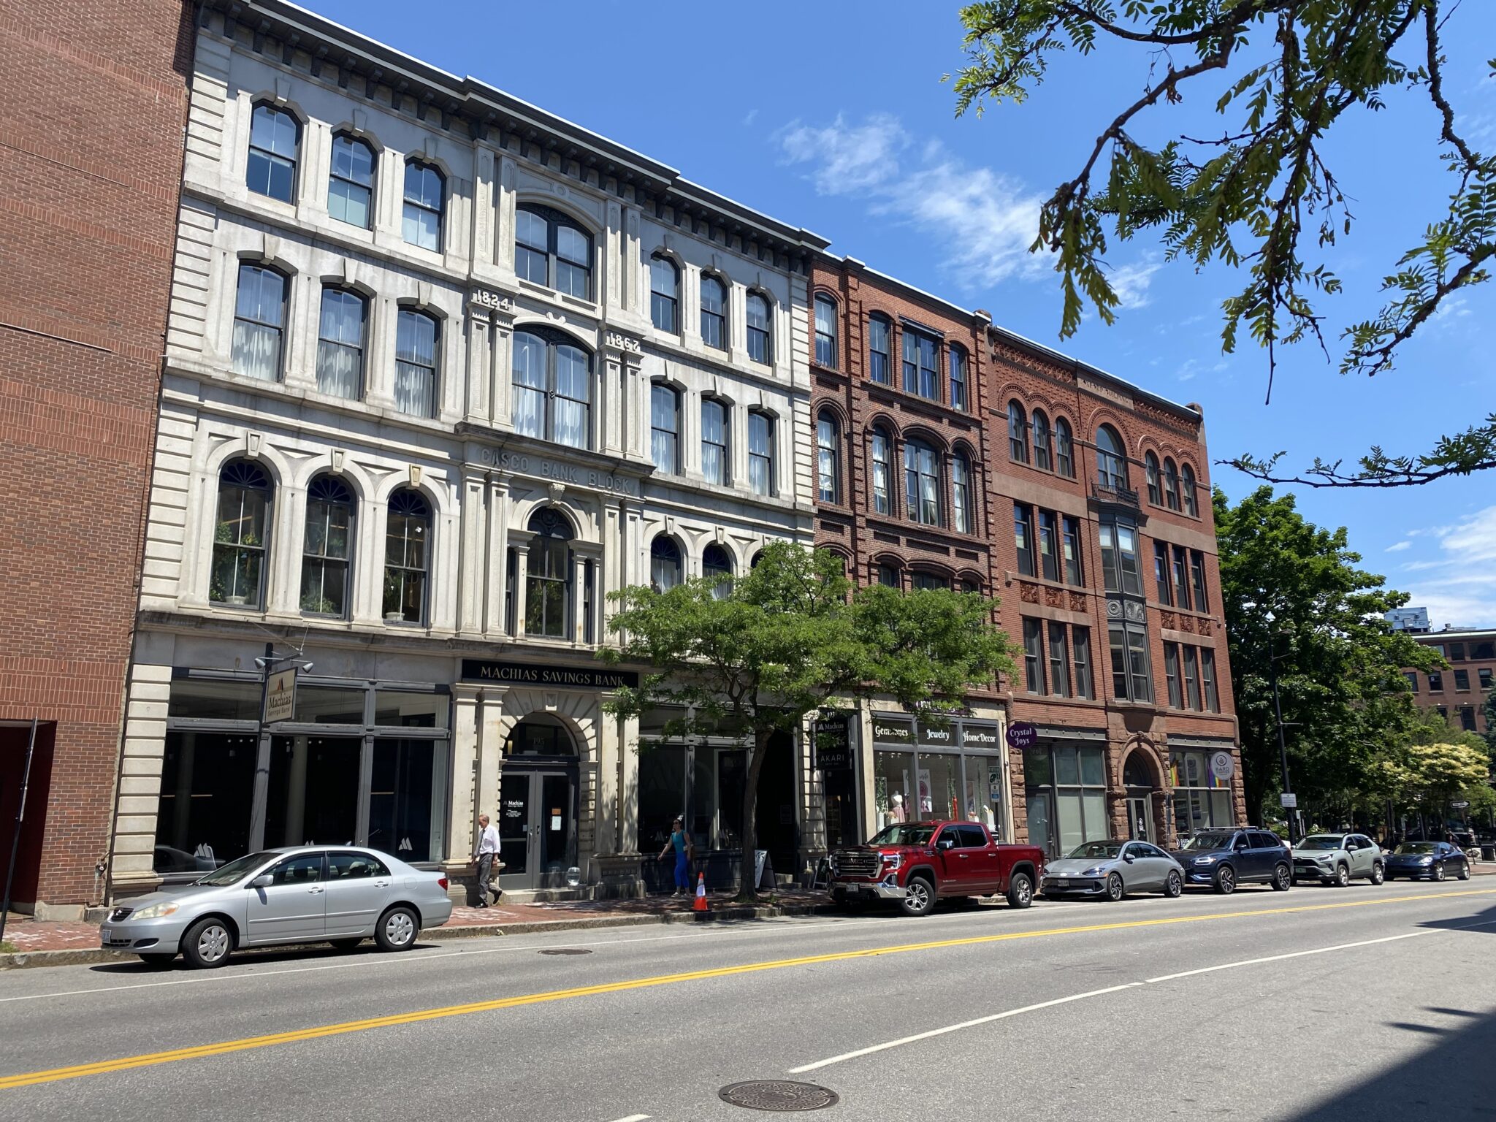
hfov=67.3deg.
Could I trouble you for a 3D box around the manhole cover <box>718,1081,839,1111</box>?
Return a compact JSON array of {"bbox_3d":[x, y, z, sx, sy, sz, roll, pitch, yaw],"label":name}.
[{"bbox_3d":[0.186,3.276,6.837,0.735,0.040,0.735,1,-12,0],"label":"manhole cover"}]

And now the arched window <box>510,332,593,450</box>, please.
[{"bbox_3d":[-4.596,-4.038,26.305,2.200,2.960,0.200,10,-17,-40],"label":"arched window"}]

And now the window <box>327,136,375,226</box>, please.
[{"bbox_3d":[-8.422,-8.021,23.843,1.000,2.000,0.250,10,-17,-40],"label":"window"}]

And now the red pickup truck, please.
[{"bbox_3d":[4.372,6.916,25.514,5.870,1.910,2.080,12,-18,-40],"label":"red pickup truck"}]

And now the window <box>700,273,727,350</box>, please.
[{"bbox_3d":[-1.004,-6.709,30.237,1.000,2.000,0.250,10,-17,-40],"label":"window"}]

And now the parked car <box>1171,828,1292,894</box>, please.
[{"bbox_3d":[14.132,8.834,33.173,4.950,1.790,1.960,11,-18,-38],"label":"parked car"}]

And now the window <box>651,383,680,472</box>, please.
[{"bbox_3d":[-2.134,-3.383,28.392,1.000,2.340,0.250,10,-17,-40],"label":"window"}]

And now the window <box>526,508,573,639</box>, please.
[{"bbox_3d":[-4.507,0.279,25.313,1.220,3.050,0.200,10,-17,-40],"label":"window"}]

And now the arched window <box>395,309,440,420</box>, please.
[{"bbox_3d":[-7.124,-4.184,24.060,1.050,2.450,0.200,10,-17,-40],"label":"arched window"}]

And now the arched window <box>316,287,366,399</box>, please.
[{"bbox_3d":[-8.279,-4.467,22.798,1.080,2.460,0.200,10,-17,-40],"label":"arched window"}]

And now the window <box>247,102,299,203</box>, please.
[{"bbox_3d":[-9.557,-8.245,22.570,1.070,2.100,0.200,10,-17,-40],"label":"window"}]

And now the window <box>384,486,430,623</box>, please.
[{"bbox_3d":[-7.065,-0.119,23.120,1.020,2.880,0.250,10,-17,-40],"label":"window"}]

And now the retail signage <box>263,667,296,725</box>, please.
[{"bbox_3d":[-8.181,2.368,19.698,0.080,0.880,1.360,10,-17,-40],"label":"retail signage"}]

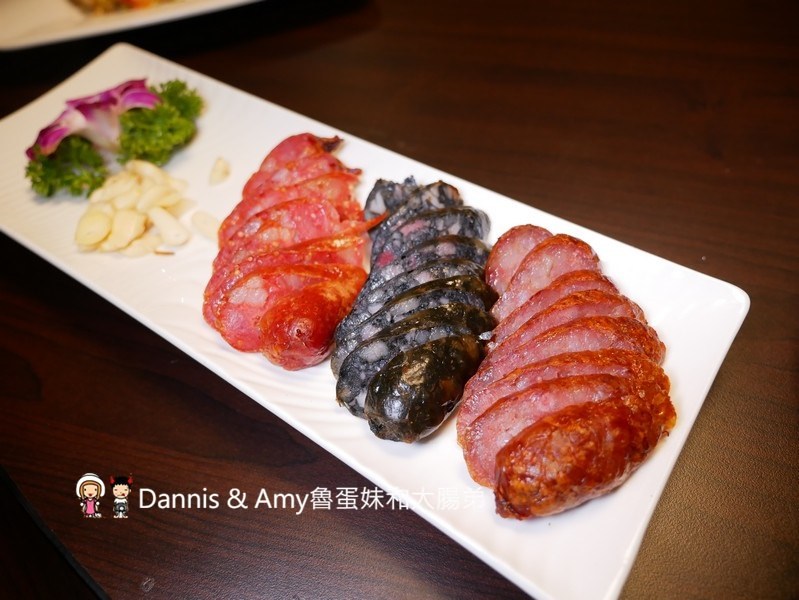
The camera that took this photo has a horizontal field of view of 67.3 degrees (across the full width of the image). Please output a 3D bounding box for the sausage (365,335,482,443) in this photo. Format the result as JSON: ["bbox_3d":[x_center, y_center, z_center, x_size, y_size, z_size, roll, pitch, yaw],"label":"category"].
[{"bbox_3d":[0.009,0.028,0.193,0.048,0.017,0.027,-38,88,-18],"label":"sausage"}]

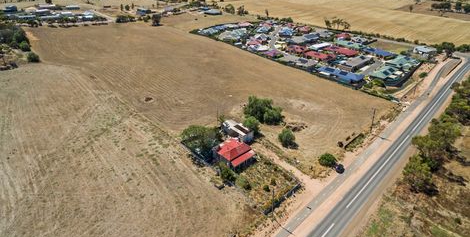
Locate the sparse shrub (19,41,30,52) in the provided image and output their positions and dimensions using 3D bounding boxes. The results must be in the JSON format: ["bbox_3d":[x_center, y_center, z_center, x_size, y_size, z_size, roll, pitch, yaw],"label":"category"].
[{"bbox_3d":[-192.460,-66.090,239.290,9.000,7.800,9.000,0,29,0],"label":"sparse shrub"}]

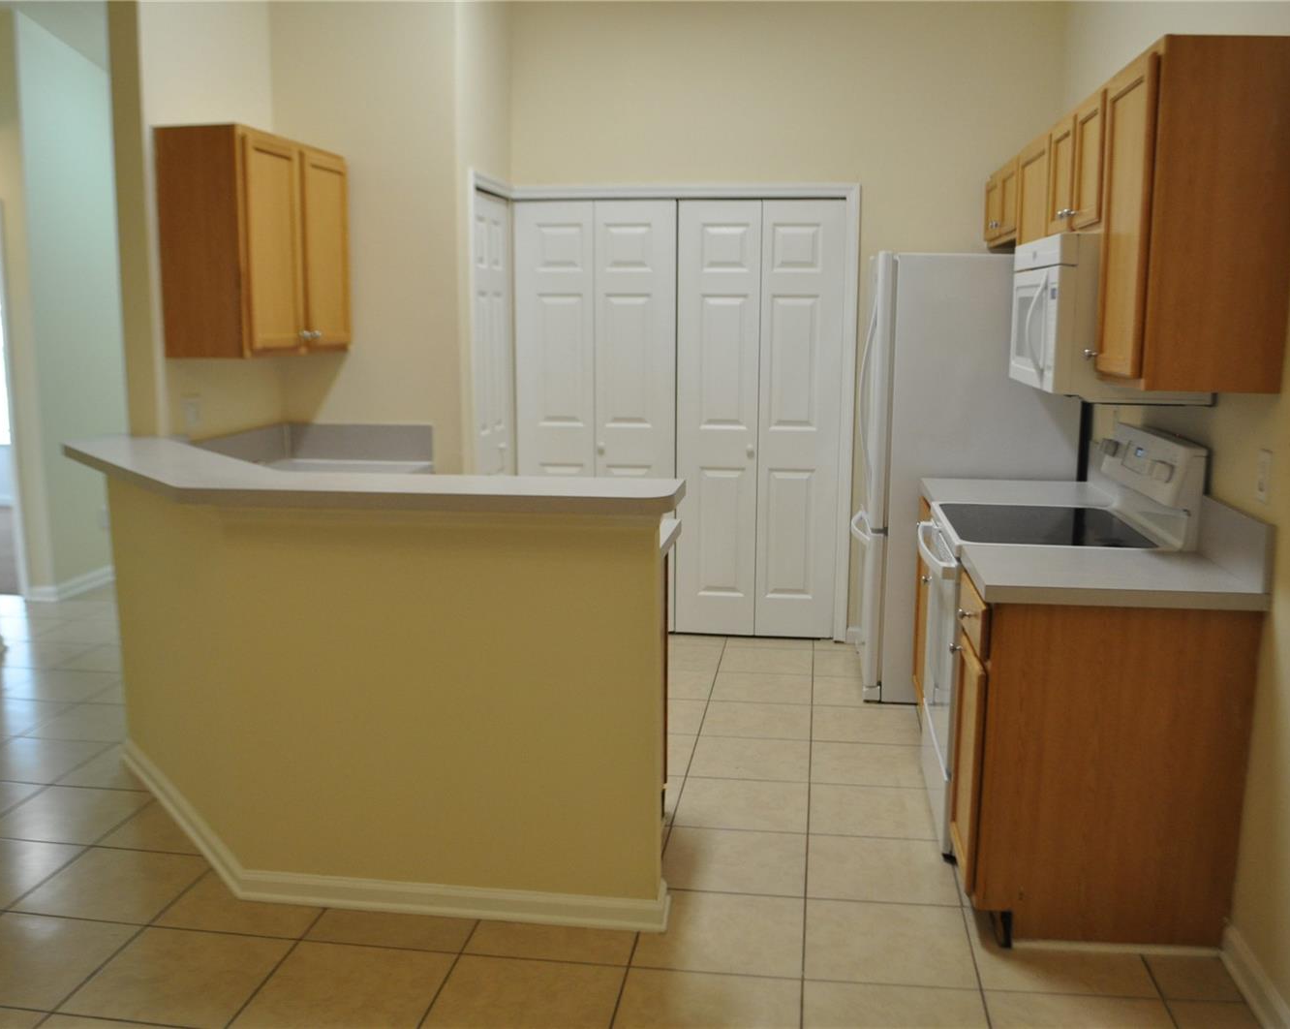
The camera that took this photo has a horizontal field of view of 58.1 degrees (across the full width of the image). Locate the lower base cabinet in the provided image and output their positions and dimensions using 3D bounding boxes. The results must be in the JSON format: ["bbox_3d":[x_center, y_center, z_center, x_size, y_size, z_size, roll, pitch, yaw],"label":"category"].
[{"bbox_3d":[1.137,0.612,2.976,0.608,0.900,0.400,1,10,9],"label":"lower base cabinet"}]

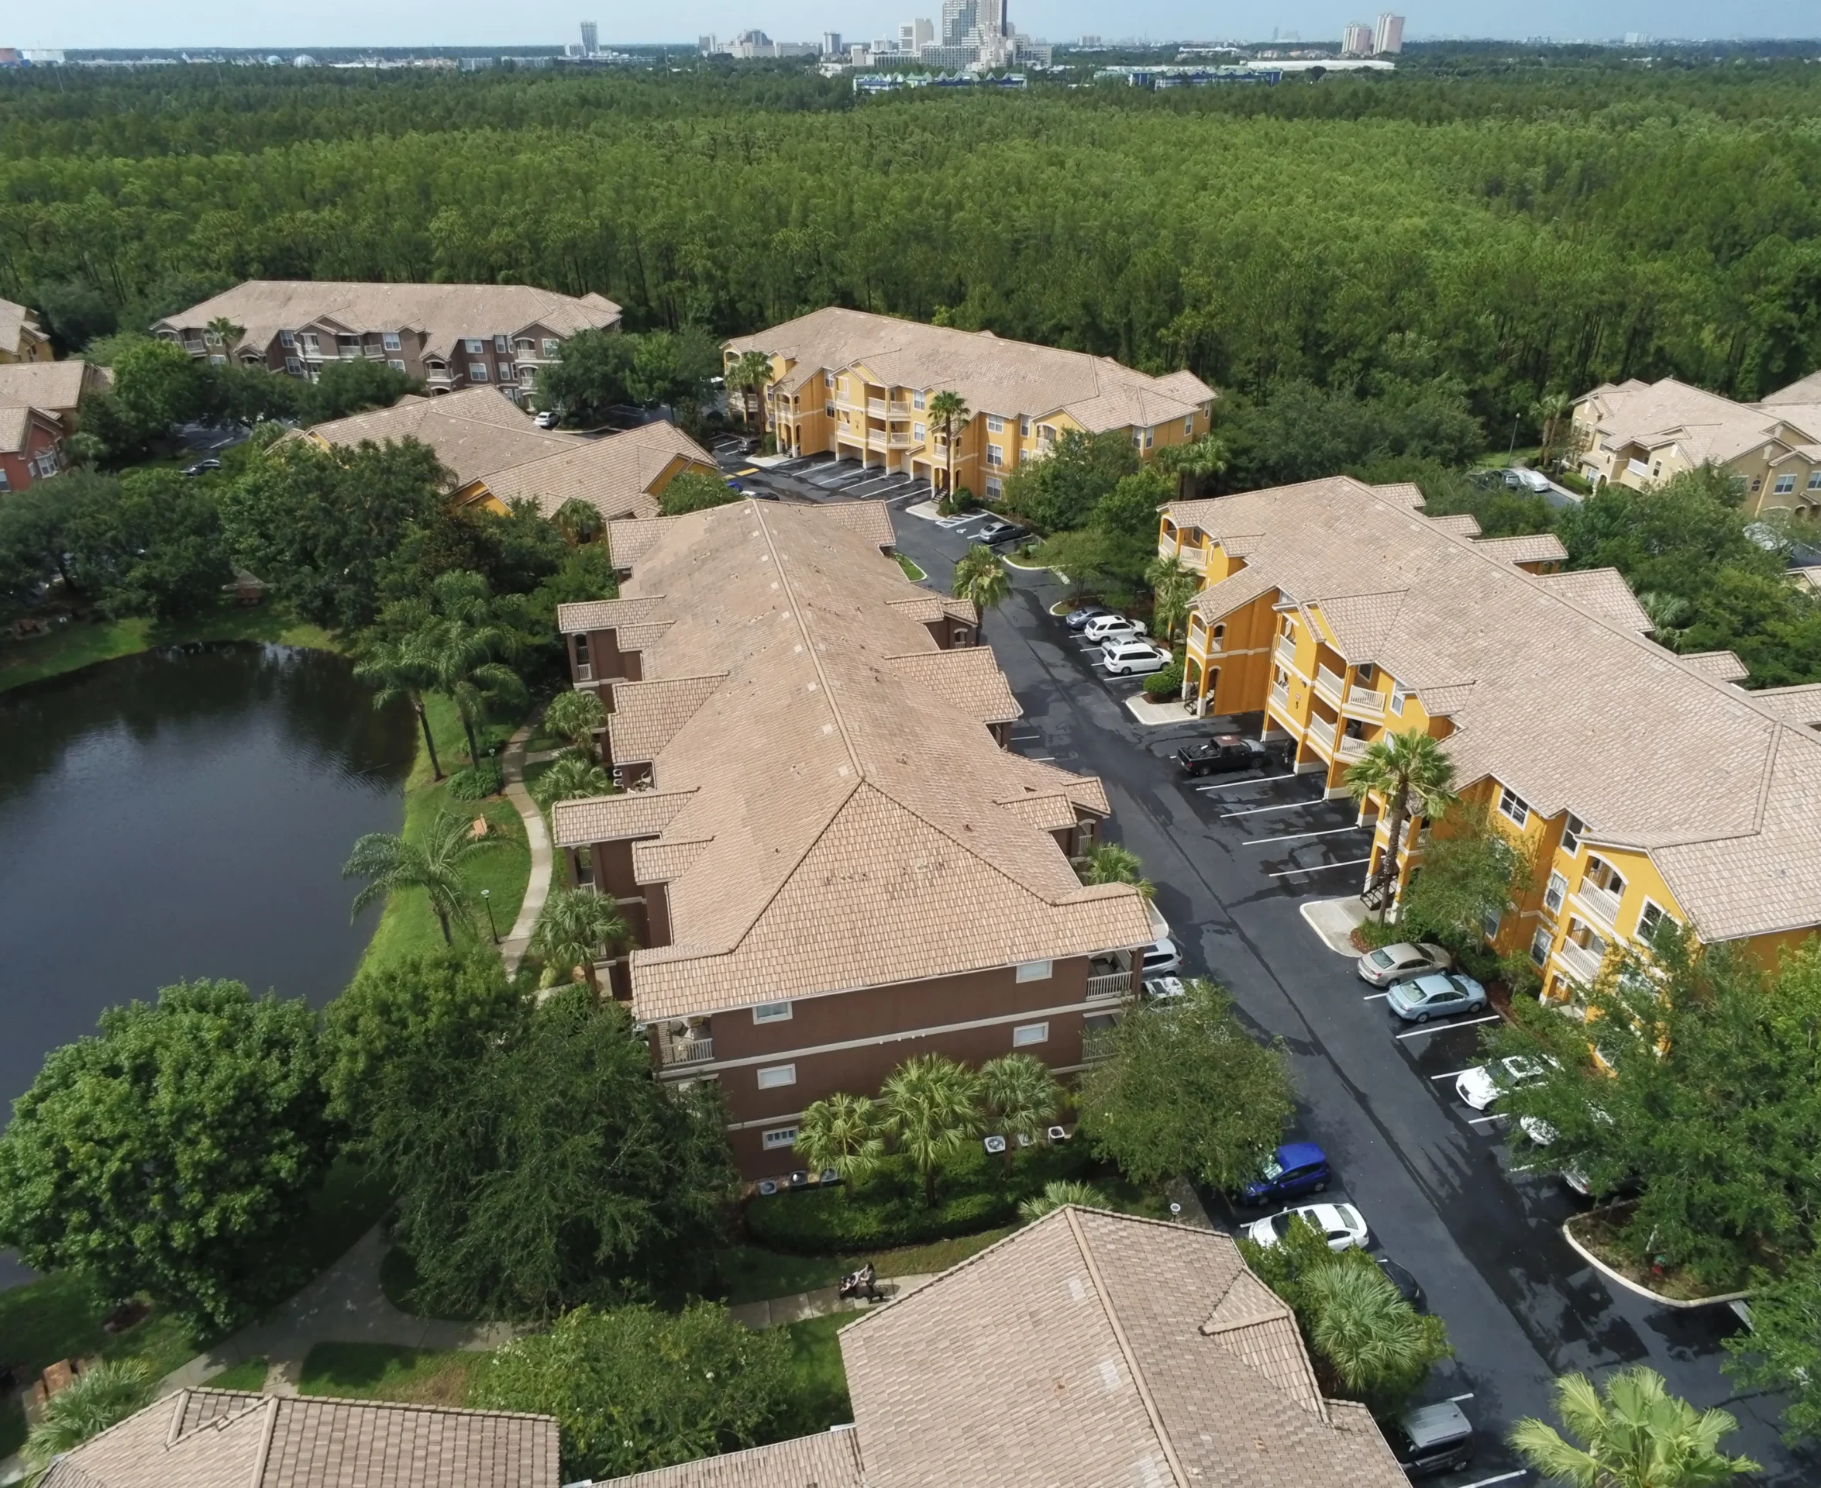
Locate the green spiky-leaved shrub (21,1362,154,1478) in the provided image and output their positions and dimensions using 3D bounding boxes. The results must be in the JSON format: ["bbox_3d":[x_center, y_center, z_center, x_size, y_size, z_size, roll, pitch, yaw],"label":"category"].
[{"bbox_3d":[-26.251,21.640,42.165,3.600,2.700,3.600,0,28,0],"label":"green spiky-leaved shrub"}]

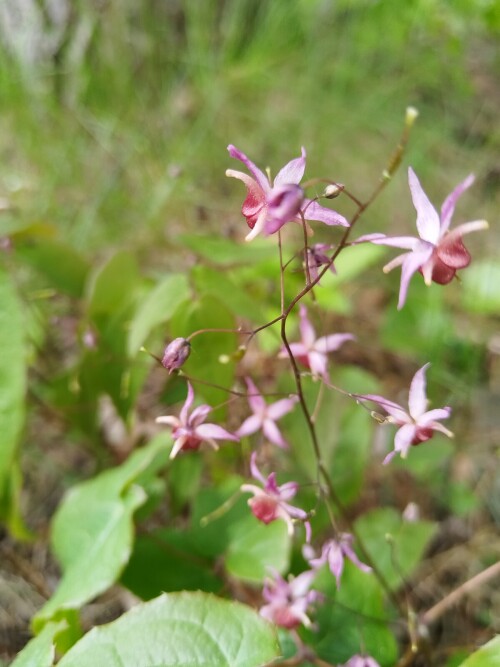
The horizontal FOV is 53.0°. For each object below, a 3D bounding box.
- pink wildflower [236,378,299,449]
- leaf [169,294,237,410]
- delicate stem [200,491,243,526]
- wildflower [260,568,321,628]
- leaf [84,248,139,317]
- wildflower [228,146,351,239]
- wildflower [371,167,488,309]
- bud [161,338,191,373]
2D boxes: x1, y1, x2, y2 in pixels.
[{"bbox_3d":[0.008,0.037,0.235,0.030,0.018,0.033,-5,70,-8],"label":"pink wildflower"},{"bbox_3d":[-0.031,0.013,0.330,0.044,0.074,0.018,-3,32,-5],"label":"leaf"},{"bbox_3d":[-0.014,0.087,0.250,0.027,0.005,0.005,-38,14,-6],"label":"delicate stem"},{"bbox_3d":[0.019,0.127,0.240,0.029,0.030,0.023,5,39,8],"label":"wildflower"},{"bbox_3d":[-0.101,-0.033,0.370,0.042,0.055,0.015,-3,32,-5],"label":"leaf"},{"bbox_3d":[0.013,-0.048,0.172,0.029,0.033,0.033,-34,43,-21],"label":"wildflower"},{"bbox_3d":[0.062,-0.033,0.172,0.040,0.027,0.036,-49,39,6],"label":"wildflower"},{"bbox_3d":[-0.028,0.008,0.190,0.010,0.013,0.010,25,12,-8],"label":"bud"}]

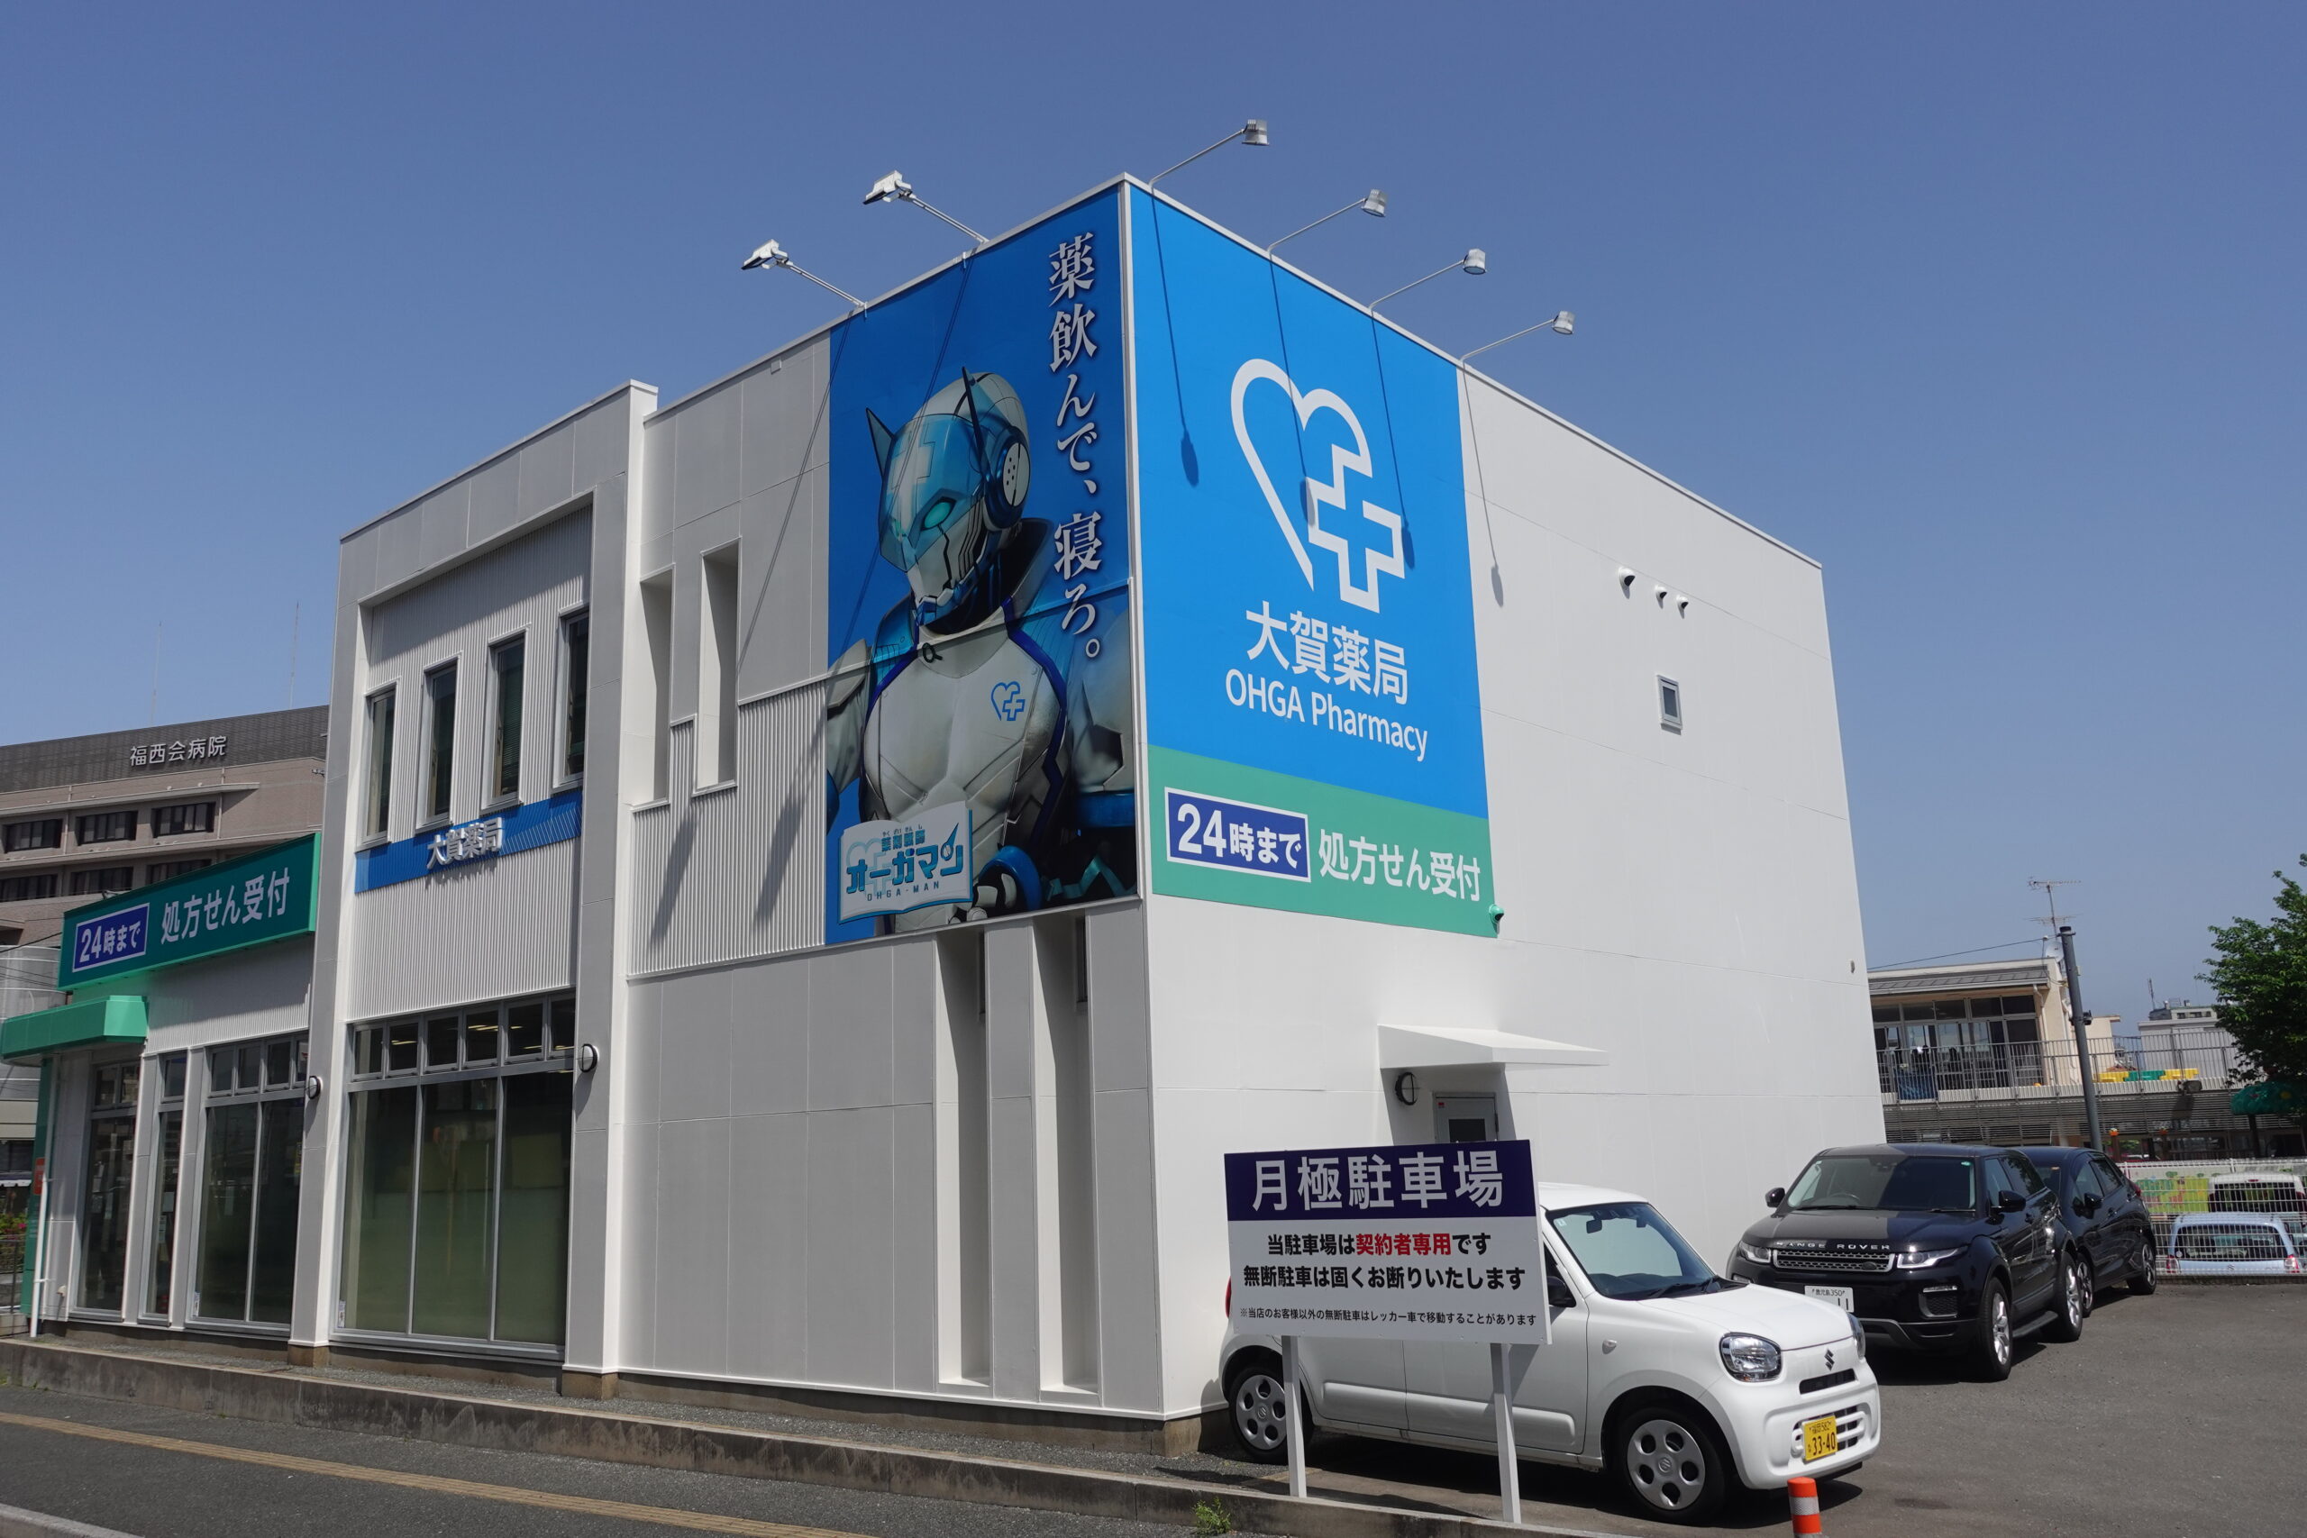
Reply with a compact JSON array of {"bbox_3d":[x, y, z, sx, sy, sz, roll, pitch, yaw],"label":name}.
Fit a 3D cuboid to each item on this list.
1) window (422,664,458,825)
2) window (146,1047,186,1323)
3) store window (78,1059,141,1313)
[{"bbox_3d":[-6.774,-0.249,17.061,0.670,1.580,0.100,-12,-16,40],"label":"window"},{"bbox_3d":[-10.744,4.514,19.580,1.050,2.800,0.130,-13,-16,40],"label":"window"},{"bbox_3d":[-11.978,4.790,20.641,1.750,2.800,0.130,-13,-16,40],"label":"store window"}]

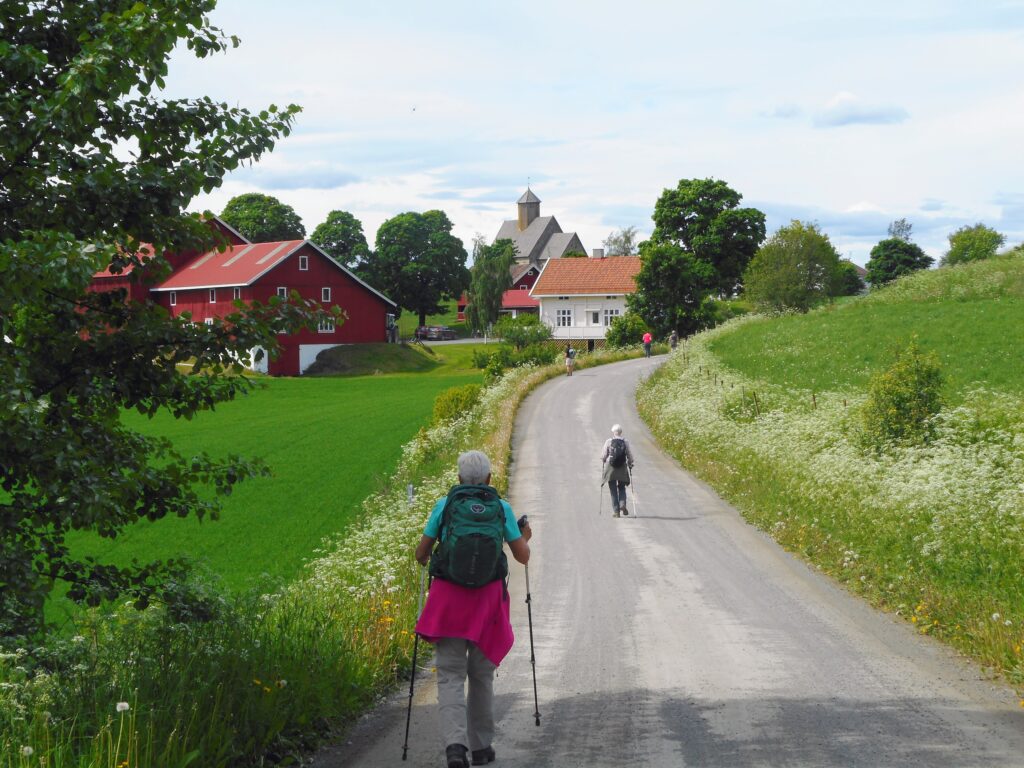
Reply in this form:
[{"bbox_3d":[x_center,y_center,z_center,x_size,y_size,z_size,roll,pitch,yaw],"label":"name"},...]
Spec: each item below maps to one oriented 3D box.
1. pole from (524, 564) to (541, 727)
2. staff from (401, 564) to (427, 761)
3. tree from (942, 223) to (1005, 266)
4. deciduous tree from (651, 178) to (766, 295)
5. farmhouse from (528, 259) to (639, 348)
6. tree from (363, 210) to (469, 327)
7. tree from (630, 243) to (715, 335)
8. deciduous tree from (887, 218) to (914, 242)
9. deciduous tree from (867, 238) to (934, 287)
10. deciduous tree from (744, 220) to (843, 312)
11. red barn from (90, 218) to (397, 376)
[{"bbox_3d":[0.110,1.305,10.850,0.060,1.210,0.060,-4,9,0],"label":"pole"},{"bbox_3d":[-0.500,1.355,10.500,0.060,1.260,0.060,6,-9,0],"label":"staff"},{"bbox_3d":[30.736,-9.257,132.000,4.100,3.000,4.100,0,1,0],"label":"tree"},{"bbox_3d":[17.052,-11.238,172.000,10.000,13.190,10.000,0,1,0],"label":"deciduous tree"},{"bbox_3d":[7.450,-6.550,166.000,9.700,7.900,8.100,0,1,23],"label":"farmhouse"},{"bbox_3d":[-11.685,-13.441,240.000,12.300,15.140,12.300,0,1,0],"label":"tree"},{"bbox_3d":[12.228,-7.123,151.000,6.600,7.620,6.600,0,1,0],"label":"tree"},{"bbox_3d":[43.123,-15.207,220.000,3.400,6.330,3.400,0,1,0],"label":"deciduous tree"},{"bbox_3d":[36.169,-10.781,185.000,6.100,5.600,6.100,0,1,0],"label":"deciduous tree"},{"bbox_3d":[20.594,-8.523,145.000,7.100,6.880,7.100,0,1,0],"label":"deciduous tree"},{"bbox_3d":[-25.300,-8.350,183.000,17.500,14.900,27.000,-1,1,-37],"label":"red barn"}]

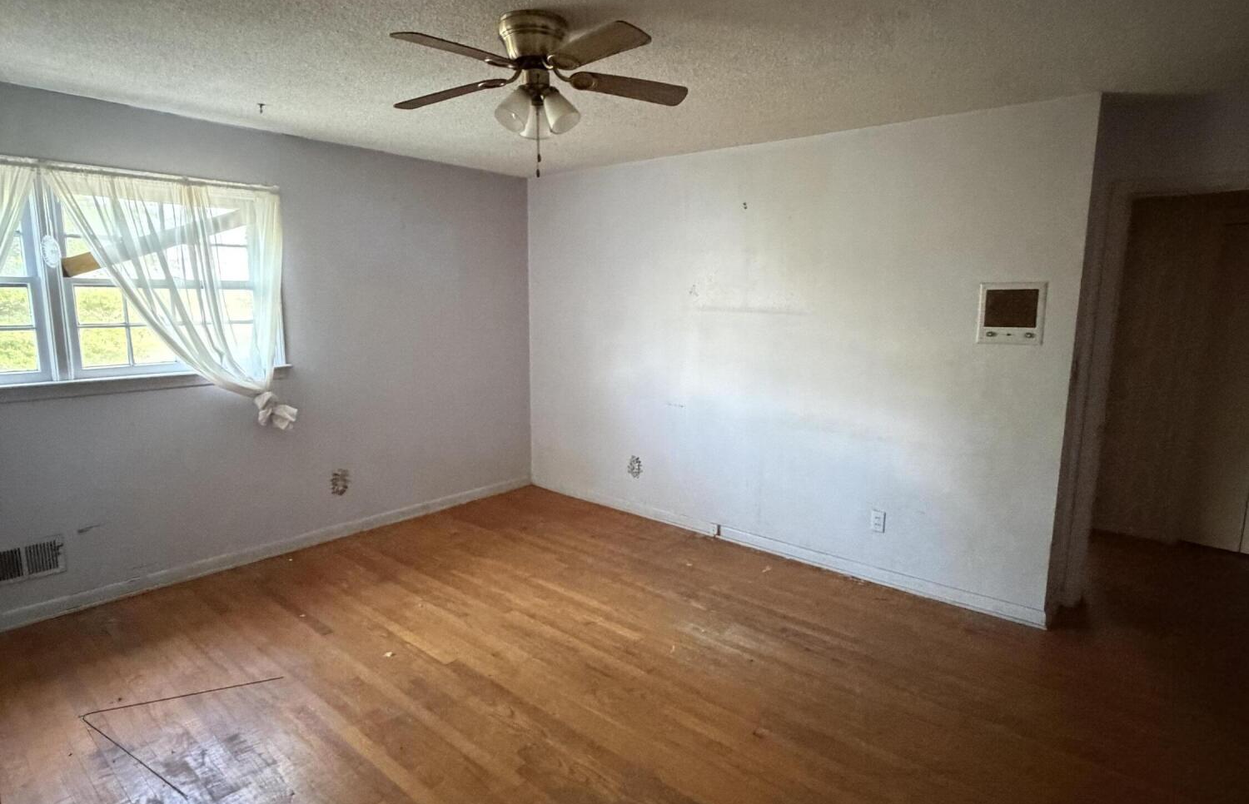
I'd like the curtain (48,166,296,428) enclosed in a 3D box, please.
[{"bbox_3d":[-2.235,-0.449,3.482,0.120,1.350,1.010,8,11,40],"label":"curtain"}]

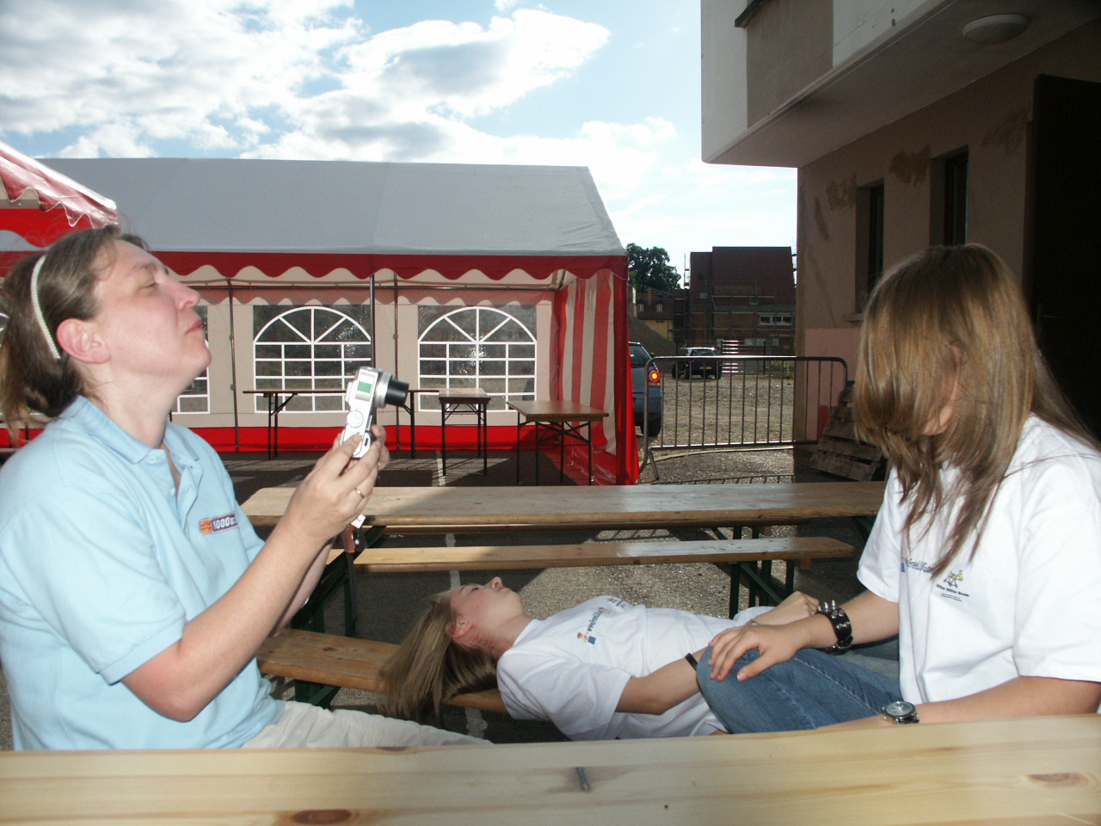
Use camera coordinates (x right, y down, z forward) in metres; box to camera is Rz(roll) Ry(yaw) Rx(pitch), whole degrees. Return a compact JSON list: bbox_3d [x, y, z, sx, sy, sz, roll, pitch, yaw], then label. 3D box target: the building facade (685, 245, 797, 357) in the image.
[{"bbox_3d":[22.994,-13.383,107.000,12.500,13.000,9.000,0,4,3],"label":"building facade"}]

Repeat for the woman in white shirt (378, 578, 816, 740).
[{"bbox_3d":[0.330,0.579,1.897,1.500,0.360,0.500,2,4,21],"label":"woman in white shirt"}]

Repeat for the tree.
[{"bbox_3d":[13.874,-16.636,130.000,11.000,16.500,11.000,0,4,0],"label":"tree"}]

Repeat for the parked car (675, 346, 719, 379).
[{"bbox_3d":[6.814,-2.285,41.500,1.650,1.480,3.800,0,4,-4],"label":"parked car"}]

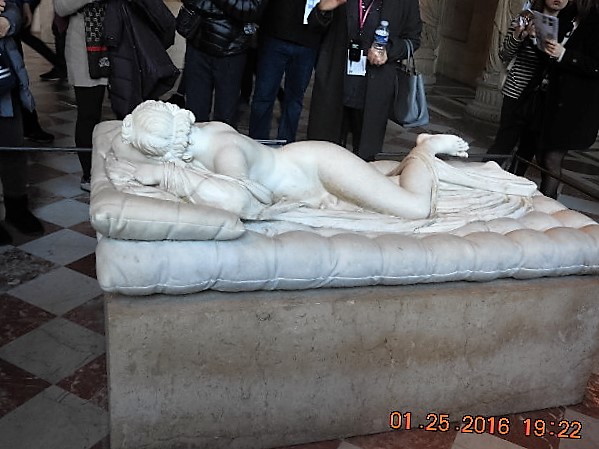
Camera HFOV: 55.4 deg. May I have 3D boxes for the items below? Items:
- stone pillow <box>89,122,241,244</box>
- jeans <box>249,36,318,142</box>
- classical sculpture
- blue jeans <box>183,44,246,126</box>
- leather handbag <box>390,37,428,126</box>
[{"bbox_3d":[-0.425,-0.166,1.725,0.374,0.146,0.780,-1,24,-19],"label":"stone pillow"},{"bbox_3d":[-0.132,-0.678,3.682,0.430,1.030,0.290,3,23,-9],"label":"jeans"},{"bbox_3d":[0.168,-0.234,1.869,1.522,0.311,0.580,-1,24,-19],"label":"classical sculpture"},{"bbox_3d":[-0.534,-0.599,3.501,0.400,0.950,0.270,3,23,-9],"label":"blue jeans"},{"bbox_3d":[0.701,-0.877,3.535,0.165,0.490,0.280,-2,24,-20],"label":"leather handbag"}]

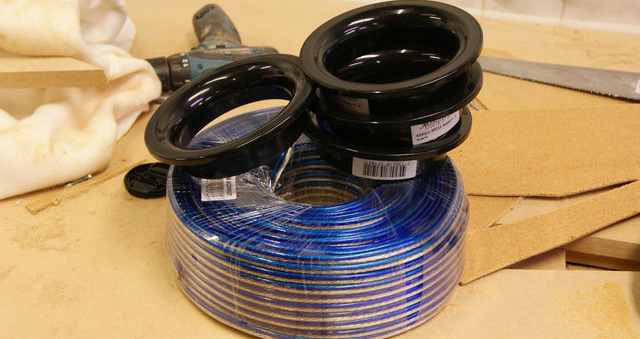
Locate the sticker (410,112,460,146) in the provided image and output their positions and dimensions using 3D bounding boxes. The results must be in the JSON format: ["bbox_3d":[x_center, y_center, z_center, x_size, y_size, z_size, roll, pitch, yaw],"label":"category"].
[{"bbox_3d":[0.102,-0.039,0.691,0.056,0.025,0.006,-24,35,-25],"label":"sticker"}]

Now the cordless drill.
[{"bbox_3d":[-0.159,-0.158,1.065,0.190,0.056,0.183,-7,33,-13],"label":"cordless drill"}]

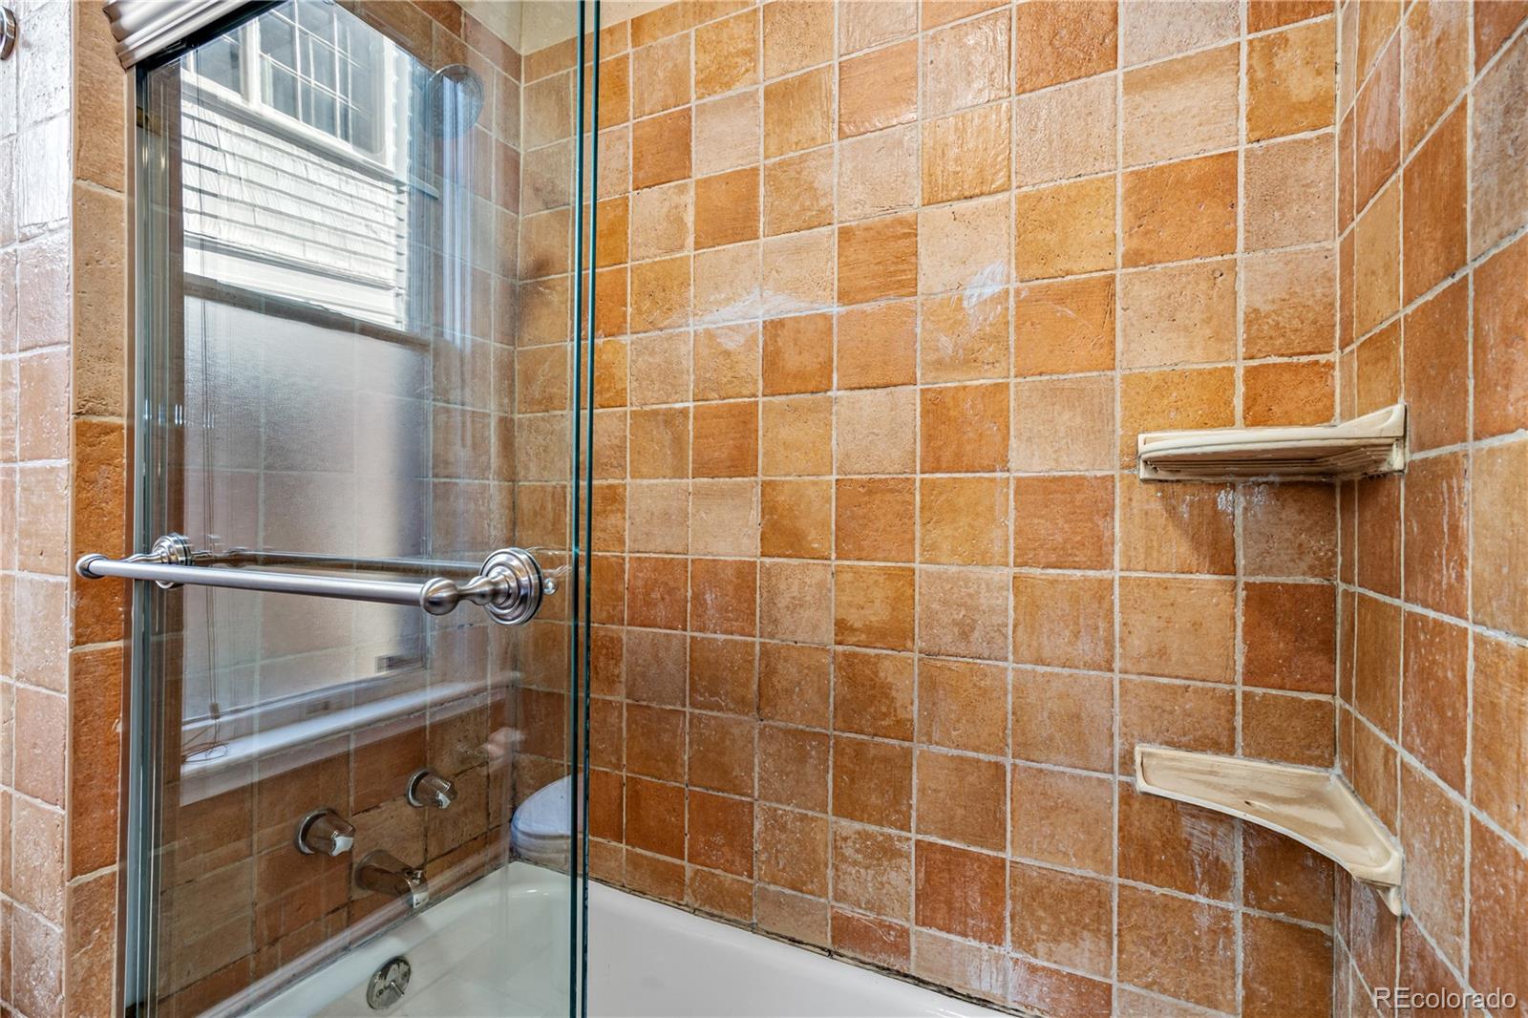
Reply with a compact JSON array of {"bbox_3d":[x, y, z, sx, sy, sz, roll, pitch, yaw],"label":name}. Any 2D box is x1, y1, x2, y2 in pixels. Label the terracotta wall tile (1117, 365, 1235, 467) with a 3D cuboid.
[{"bbox_3d":[0.607,-0.131,0.997,0.144,0.144,0.012,0,0,26],"label":"terracotta wall tile"}]

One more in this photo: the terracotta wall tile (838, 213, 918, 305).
[{"bbox_3d":[0.203,-0.444,1.216,0.145,0.144,0.012,0,-1,26],"label":"terracotta wall tile"}]

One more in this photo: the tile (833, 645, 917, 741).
[{"bbox_3d":[0.197,0.325,1.210,0.146,0.145,0.012,0,-1,26],"label":"tile"}]

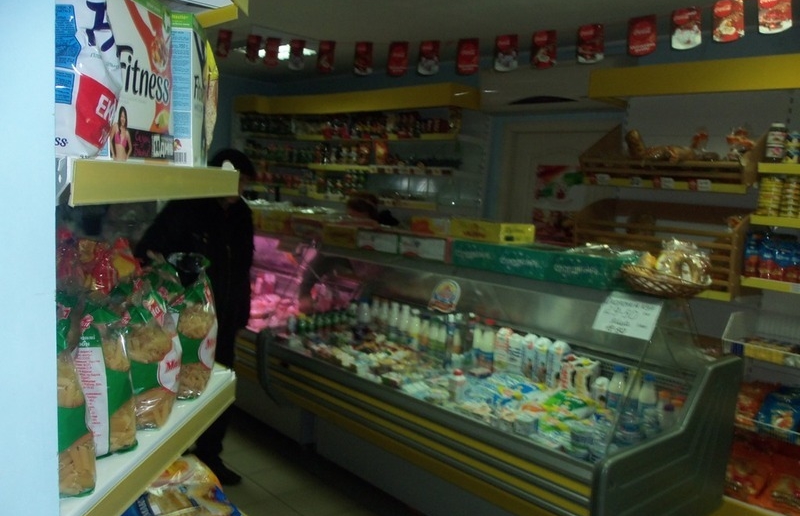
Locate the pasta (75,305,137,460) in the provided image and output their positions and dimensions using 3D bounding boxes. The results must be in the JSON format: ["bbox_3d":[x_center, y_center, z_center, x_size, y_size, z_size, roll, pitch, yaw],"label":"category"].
[{"bbox_3d":[-0.438,0.170,0.979,0.065,0.220,0.090,7,7,29],"label":"pasta"}]

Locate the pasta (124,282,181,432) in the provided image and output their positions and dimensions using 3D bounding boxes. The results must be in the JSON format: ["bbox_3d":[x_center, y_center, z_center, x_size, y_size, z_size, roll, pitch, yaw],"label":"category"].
[{"bbox_3d":[-0.416,0.158,1.103,0.068,0.220,0.090,3,6,-2],"label":"pasta"}]

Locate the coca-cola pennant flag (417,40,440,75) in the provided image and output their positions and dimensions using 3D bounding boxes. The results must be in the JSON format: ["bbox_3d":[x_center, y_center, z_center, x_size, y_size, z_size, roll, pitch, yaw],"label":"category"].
[{"bbox_3d":[0.132,-0.925,3.100,0.122,0.158,0.008,8,8,37],"label":"coca-cola pennant flag"}]

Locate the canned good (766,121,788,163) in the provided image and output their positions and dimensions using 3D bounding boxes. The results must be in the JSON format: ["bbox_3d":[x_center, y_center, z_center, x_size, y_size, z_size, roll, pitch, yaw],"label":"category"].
[{"bbox_3d":[1.720,-0.524,3.054,0.094,0.175,0.094,-3,9,-44],"label":"canned good"}]

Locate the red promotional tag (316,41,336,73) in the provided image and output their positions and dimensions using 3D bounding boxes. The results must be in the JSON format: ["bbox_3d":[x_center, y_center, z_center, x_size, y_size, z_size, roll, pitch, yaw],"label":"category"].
[{"bbox_3d":[-0.363,-0.992,3.306,0.122,0.158,0.008,8,8,37],"label":"red promotional tag"}]

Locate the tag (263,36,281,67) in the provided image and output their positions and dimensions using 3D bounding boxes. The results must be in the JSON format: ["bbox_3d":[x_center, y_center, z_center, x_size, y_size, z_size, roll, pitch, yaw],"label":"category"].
[{"bbox_3d":[-0.679,-1.086,3.542,0.122,0.158,0.008,8,8,37],"label":"tag"}]

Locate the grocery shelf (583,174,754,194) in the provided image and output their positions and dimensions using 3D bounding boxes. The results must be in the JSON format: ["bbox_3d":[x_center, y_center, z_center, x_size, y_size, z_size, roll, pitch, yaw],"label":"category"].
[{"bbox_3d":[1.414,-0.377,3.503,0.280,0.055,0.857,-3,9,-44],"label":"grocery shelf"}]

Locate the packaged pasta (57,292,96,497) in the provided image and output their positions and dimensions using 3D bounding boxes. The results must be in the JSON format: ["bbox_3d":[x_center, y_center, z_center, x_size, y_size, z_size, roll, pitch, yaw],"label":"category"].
[{"bbox_3d":[-0.429,0.181,0.865,0.070,0.228,0.088,4,6,2],"label":"packaged pasta"}]

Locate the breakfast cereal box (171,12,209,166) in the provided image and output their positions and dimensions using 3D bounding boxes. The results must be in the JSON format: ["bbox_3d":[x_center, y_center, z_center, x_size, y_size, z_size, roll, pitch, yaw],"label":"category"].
[{"bbox_3d":[-0.399,-0.313,1.275,0.046,0.275,0.190,2,7,-9],"label":"breakfast cereal box"}]

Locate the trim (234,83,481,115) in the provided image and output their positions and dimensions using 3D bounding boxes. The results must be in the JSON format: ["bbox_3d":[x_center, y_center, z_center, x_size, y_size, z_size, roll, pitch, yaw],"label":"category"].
[{"bbox_3d":[-0.470,-1.233,5.378,0.330,0.145,2.617,-3,9,-44],"label":"trim"}]

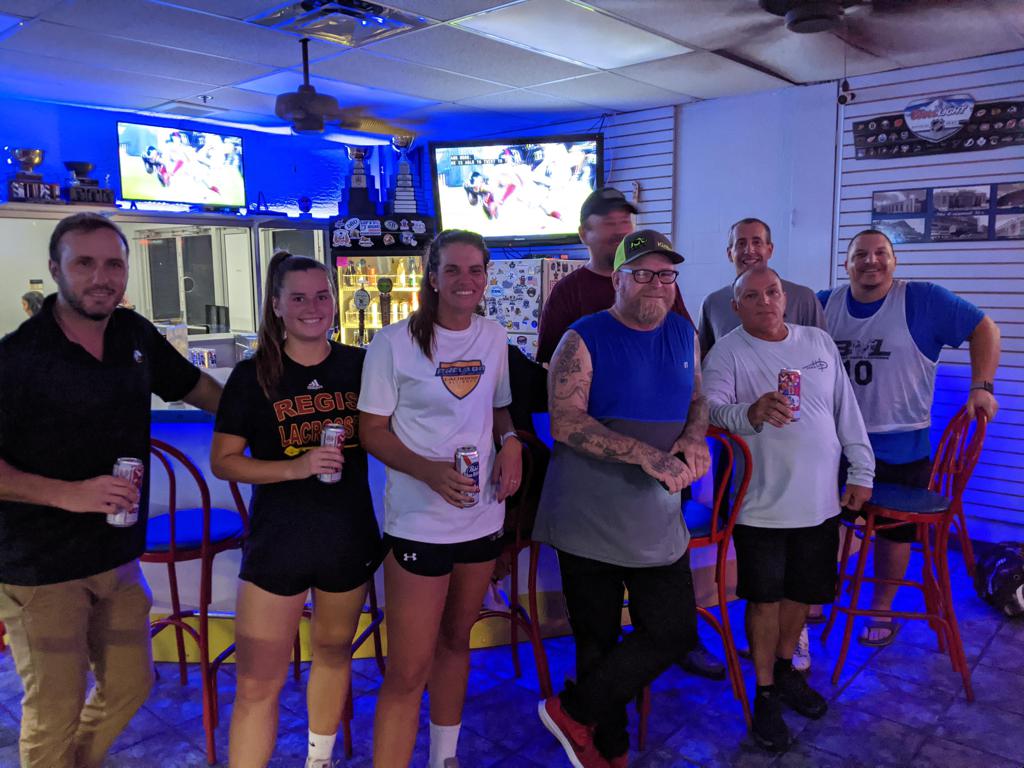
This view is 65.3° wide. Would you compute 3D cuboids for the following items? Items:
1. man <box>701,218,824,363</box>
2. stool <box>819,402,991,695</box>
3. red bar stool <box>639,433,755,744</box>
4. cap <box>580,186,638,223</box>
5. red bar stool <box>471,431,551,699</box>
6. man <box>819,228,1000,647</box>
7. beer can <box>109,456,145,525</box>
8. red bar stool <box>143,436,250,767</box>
[{"bbox_3d":[0.981,0.232,3.239,0.520,1.765,0.330,2,9,16],"label":"man"},{"bbox_3d":[1.503,0.583,3.082,0.500,1.100,0.410,1,9,15],"label":"stool"},{"bbox_3d":[0.571,0.633,2.837,0.410,1.100,0.500,-2,9,-9],"label":"red bar stool"},{"bbox_3d":[0.356,-0.655,2.916,0.178,0.138,0.255,-6,10,-32],"label":"cap"},{"bbox_3d":[-0.094,0.651,2.783,0.410,1.100,0.500,-3,9,-16],"label":"red bar stool"},{"bbox_3d":[1.576,0.230,3.309,0.710,1.730,0.450,4,10,31],"label":"man"},{"bbox_3d":[-0.912,0.258,1.890,0.066,0.157,0.066,7,8,-29],"label":"beer can"},{"bbox_3d":[-1.138,0.666,2.793,0.410,1.100,0.500,0,8,8],"label":"red bar stool"}]

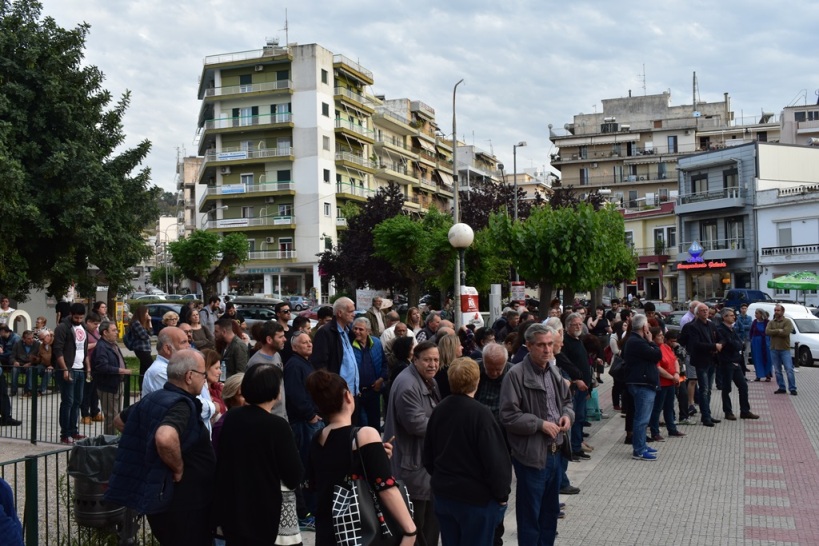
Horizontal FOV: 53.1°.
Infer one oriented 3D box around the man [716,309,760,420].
[{"bbox_3d":[5.057,1.398,12.625,0.540,1.730,0.520,1,-2,-33],"label":"man"}]

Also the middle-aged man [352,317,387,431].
[{"bbox_3d":[-0.450,1.306,8.375,0.540,1.700,0.360,-1,-2,6],"label":"middle-aged man"}]

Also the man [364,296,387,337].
[{"bbox_3d":[-0.542,1.299,14.281,0.500,1.760,0.340,0,-1,-30],"label":"man"}]

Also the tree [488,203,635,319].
[{"bbox_3d":[4.032,0.349,21.453,3.700,4.350,3.700,-2,-1,20],"label":"tree"}]

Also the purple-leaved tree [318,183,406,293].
[{"bbox_3d":[-1.832,-0.386,32.953,3.600,6.200,3.600,0,-1,0],"label":"purple-leaved tree"}]

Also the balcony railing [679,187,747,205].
[{"bbox_3d":[19.893,-5.086,54.300,0.850,0.750,5.200,0,-1,-27],"label":"balcony railing"}]

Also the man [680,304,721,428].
[{"bbox_3d":[4.291,1.340,12.074,0.600,1.780,0.450,0,-2,-21],"label":"man"}]

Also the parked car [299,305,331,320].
[{"bbox_3d":[-4.157,2.399,46.000,4.200,1.430,1.750,0,-1,-22],"label":"parked car"}]

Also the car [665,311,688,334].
[{"bbox_3d":[8.889,1.981,26.960,1.750,1.460,4.300,0,-1,-27],"label":"car"}]

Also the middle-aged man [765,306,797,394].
[{"bbox_3d":[7.166,1.482,15.775,0.580,1.730,0.400,-2,-2,38],"label":"middle-aged man"}]

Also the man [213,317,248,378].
[{"bbox_3d":[-1.940,1.370,8.981,0.420,1.740,0.520,-1,-1,-7],"label":"man"}]

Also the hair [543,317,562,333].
[{"bbox_3d":[1.407,0.523,8.000,0.220,0.190,0.180,0,-1,-32],"label":"hair"}]

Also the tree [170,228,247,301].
[{"bbox_3d":[-8.057,0.557,32.952,3.050,4.450,3.050,-1,-1,0],"label":"tree"}]

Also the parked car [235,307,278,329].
[{"bbox_3d":[-6.535,2.224,34.978,4.300,1.500,1.760,-1,-2,21],"label":"parked car"}]

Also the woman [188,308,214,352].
[{"bbox_3d":[-3.660,1.453,14.376,0.480,1.640,0.360,1,-2,-39],"label":"woman"}]

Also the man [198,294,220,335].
[{"bbox_3d":[-3.882,1.369,15.986,0.360,1.780,0.520,-1,-1,24],"label":"man"}]

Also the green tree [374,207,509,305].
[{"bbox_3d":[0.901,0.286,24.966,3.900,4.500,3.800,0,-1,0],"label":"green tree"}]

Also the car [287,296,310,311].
[{"bbox_3d":[-11.283,2.896,77.000,4.100,1.500,1.750,-1,-1,25],"label":"car"}]

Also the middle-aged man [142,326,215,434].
[{"bbox_3d":[-1.488,1.206,5.275,0.420,1.720,0.540,1,-2,-34],"label":"middle-aged man"}]

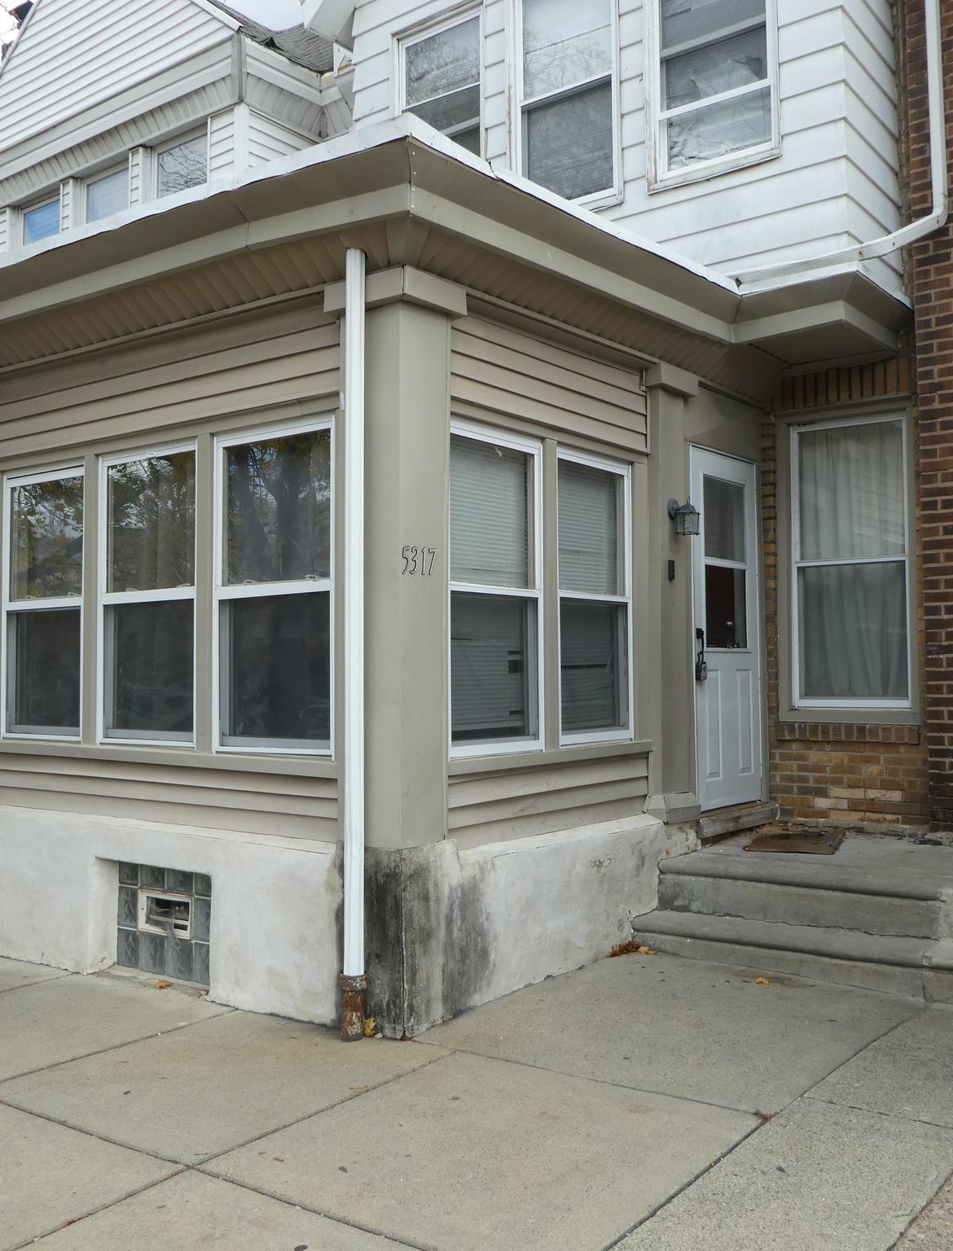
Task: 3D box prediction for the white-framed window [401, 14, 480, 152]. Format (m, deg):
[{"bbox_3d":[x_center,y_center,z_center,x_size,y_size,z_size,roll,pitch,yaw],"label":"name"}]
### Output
[{"bbox_3d":[-0.242,-3.293,7.730,0.710,1.470,0.080,-2,-3,36],"label":"white-framed window"}]

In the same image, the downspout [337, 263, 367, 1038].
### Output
[{"bbox_3d":[-0.473,0.039,4.434,0.100,3.040,0.100,0,-3,0],"label":"downspout"}]

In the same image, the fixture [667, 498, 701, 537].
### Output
[{"bbox_3d":[1.122,-0.576,6.176,0.160,0.207,0.136,-2,-3,37],"label":"fixture"}]

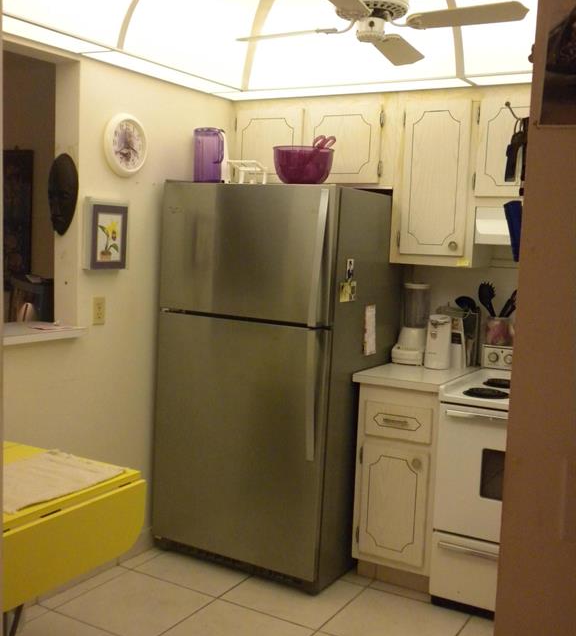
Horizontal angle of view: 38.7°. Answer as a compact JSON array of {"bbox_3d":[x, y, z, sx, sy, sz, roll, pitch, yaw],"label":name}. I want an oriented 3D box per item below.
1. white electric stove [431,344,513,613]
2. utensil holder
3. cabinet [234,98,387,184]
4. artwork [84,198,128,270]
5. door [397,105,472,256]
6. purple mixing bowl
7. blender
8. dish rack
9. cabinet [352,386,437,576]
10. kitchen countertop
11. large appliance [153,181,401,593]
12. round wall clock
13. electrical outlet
[{"bbox_3d":[1.060,0.687,3.389,0.730,1.020,0.670,6,8,30],"label":"white electric stove"},{"bbox_3d":[0.964,0.069,3.760,0.124,0.125,0.124,6,7,29],"label":"utensil holder"},{"bbox_3d":[0.174,-0.852,4.040,0.853,0.420,0.317,6,7,29],"label":"cabinet"},{"bbox_3d":[-0.737,-0.331,3.345,0.050,0.277,0.220,6,8,30],"label":"artwork"},{"bbox_3d":[0.626,-0.586,3.476,0.286,0.643,0.022,6,7,30],"label":"door"},{"bbox_3d":[0.064,-0.623,3.435,0.256,0.167,0.256,3,6,0],"label":"purple mixing bowl"},{"bbox_3d":[0.594,0.023,3.800,0.150,0.374,0.170,6,8,30],"label":"blender"},{"bbox_3d":[-0.179,-0.637,3.629,0.180,0.107,0.120,6,8,30],"label":"dish rack"},{"bbox_3d":[0.592,0.665,3.712,0.353,0.787,0.620,6,7,29],"label":"cabinet"},{"bbox_3d":[0.602,0.252,3.683,0.389,0.039,0.636,6,7,29],"label":"kitchen countertop"},{"bbox_3d":[-0.037,0.257,3.834,0.838,1.690,0.820,6,7,29],"label":"large appliance"},{"bbox_3d":[-0.672,-0.716,3.382,0.040,0.256,0.256,6,8,30],"label":"round wall clock"},{"bbox_3d":[-0.772,-0.025,3.379,0.012,0.114,0.072,6,7,29],"label":"electrical outlet"}]

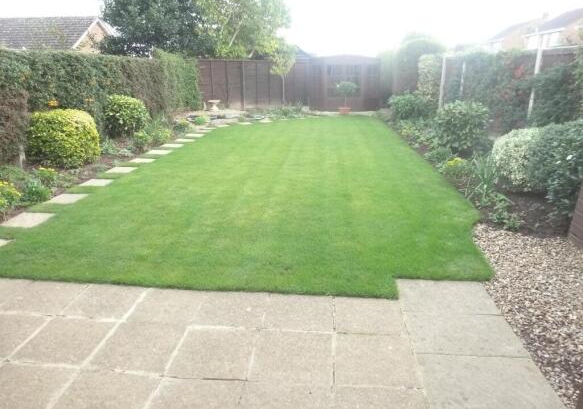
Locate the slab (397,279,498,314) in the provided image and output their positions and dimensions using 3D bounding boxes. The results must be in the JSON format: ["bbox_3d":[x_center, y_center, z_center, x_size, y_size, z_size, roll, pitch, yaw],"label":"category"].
[{"bbox_3d":[1.081,0.679,2.868,0.622,0.050,0.416,1,19,5],"label":"slab"}]

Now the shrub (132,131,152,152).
[{"bbox_3d":[-2.913,-1.234,7.909,0.320,0.399,0.320,1,19,6],"label":"shrub"}]

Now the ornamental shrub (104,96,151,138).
[{"bbox_3d":[-3.761,-2.036,9.339,0.970,0.980,0.950,2,19,5],"label":"ornamental shrub"}]

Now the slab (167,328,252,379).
[{"bbox_3d":[-0.442,0.872,2.364,0.443,0.050,0.432,1,19,6],"label":"slab"}]

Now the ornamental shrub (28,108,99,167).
[{"bbox_3d":[-3.691,-1.090,6.610,1.030,0.940,1.030,2,19,5],"label":"ornamental shrub"}]

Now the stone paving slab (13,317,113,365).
[{"bbox_3d":[-1.355,0.853,2.452,0.445,0.050,0.432,1,19,6],"label":"stone paving slab"}]

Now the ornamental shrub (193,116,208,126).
[{"bbox_3d":[-2.547,-2.326,11.322,0.428,0.246,0.428,1,19,6],"label":"ornamental shrub"}]

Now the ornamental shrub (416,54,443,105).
[{"bbox_3d":[4.509,-3.835,13.217,0.750,1.950,0.750,2,19,5],"label":"ornamental shrub"}]

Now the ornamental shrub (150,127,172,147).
[{"bbox_3d":[-2.734,-1.434,8.511,0.403,0.383,0.403,1,19,6],"label":"ornamental shrub"}]

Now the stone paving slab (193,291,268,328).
[{"bbox_3d":[-0.416,0.742,2.777,0.460,0.050,0.440,2,19,5],"label":"stone paving slab"}]

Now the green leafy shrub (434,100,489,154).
[{"bbox_3d":[3.234,-1.476,7.724,0.950,1.000,0.930,2,19,5],"label":"green leafy shrub"}]

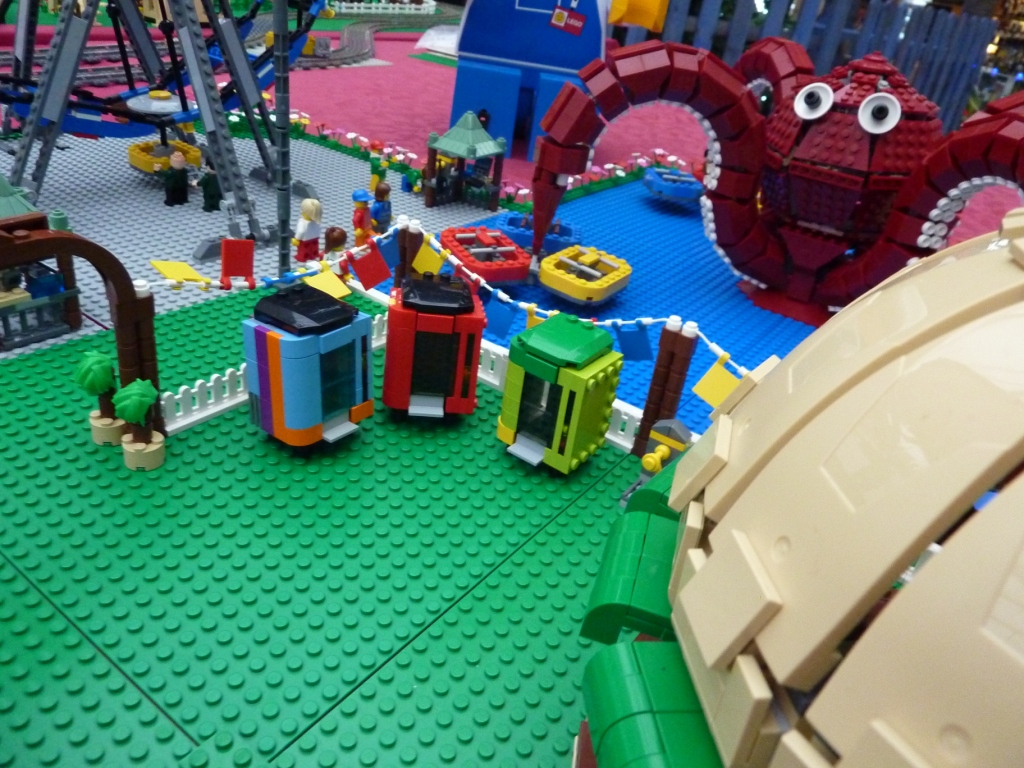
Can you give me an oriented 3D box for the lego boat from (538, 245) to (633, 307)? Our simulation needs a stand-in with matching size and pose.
[{"bbox_3d":[0.050,-0.071,0.488,0.048,0.016,0.064,25,32,25],"label":"lego boat"}]

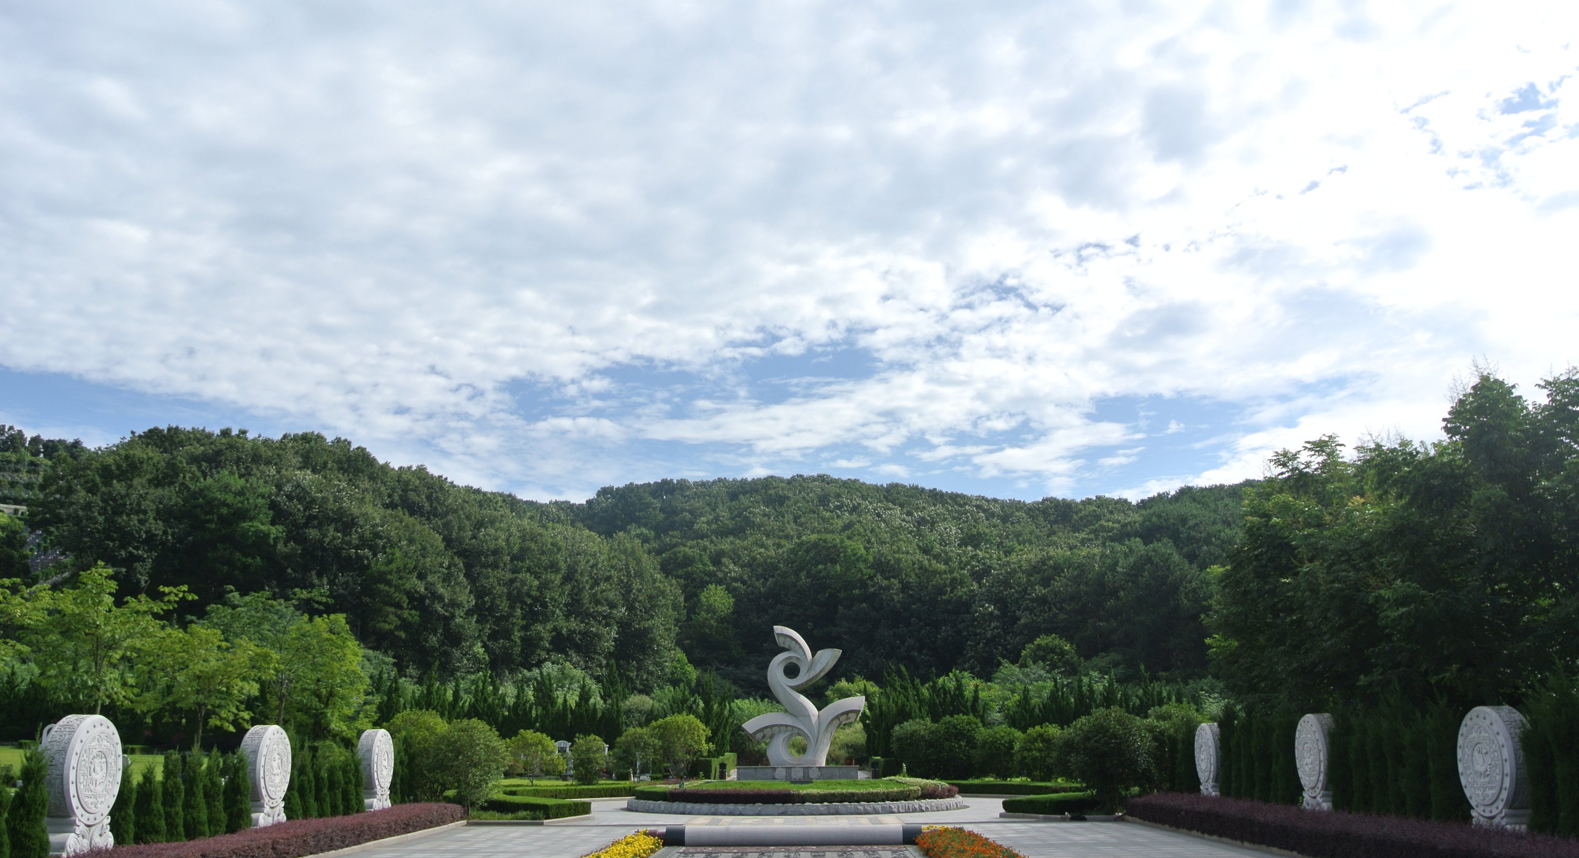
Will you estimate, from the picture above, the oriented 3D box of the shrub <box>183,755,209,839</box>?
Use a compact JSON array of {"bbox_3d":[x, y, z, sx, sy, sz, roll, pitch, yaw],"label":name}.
[{"bbox_3d":[-10.292,6.419,22.827,0.486,1.528,0.486,0,-14,0],"label":"shrub"}]

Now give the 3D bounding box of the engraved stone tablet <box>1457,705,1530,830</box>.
[{"bbox_3d":[9.363,4.700,17.115,0.480,2.110,1.420,0,-14,0],"label":"engraved stone tablet"}]

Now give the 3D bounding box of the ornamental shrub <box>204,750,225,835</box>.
[{"bbox_3d":[-9.448,6.092,21.652,0.437,1.680,0.437,-1,-14,0],"label":"ornamental shrub"}]

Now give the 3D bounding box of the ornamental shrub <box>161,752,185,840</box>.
[{"bbox_3d":[-9.298,5.706,19.923,0.380,1.560,0.380,0,-14,0],"label":"ornamental shrub"}]

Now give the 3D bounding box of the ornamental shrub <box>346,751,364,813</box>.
[{"bbox_3d":[-9.378,7.783,28.492,0.420,1.596,0.420,-1,-14,0],"label":"ornamental shrub"}]

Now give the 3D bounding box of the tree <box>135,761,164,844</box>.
[{"bbox_3d":[-9.303,5.577,19.183,0.450,1.460,0.450,0,-14,0],"label":"tree"}]

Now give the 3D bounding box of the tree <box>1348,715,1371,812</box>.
[{"bbox_3d":[10.407,6.341,24.175,0.486,2.115,0.486,0,-14,0],"label":"tree"}]

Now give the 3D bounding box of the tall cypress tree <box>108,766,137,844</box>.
[{"bbox_3d":[-9.307,5.406,18.401,0.420,1.420,0.420,0,-14,0],"label":"tall cypress tree"}]

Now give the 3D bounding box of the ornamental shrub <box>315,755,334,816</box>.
[{"bbox_3d":[-9.397,7.373,26.617,0.403,1.546,0.403,-1,-14,0],"label":"ornamental shrub"}]

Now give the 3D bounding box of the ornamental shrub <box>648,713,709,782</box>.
[{"bbox_3d":[-4.589,13.205,54.452,2.450,2.860,2.450,0,-14,0],"label":"ornamental shrub"}]

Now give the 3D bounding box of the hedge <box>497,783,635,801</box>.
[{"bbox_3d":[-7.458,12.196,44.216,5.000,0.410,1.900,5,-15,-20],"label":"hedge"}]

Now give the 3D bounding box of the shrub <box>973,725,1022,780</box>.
[{"bbox_3d":[9.385,14.560,58.950,2.176,2.601,2.176,0,-14,0],"label":"shrub"}]

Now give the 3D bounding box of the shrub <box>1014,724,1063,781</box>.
[{"bbox_3d":[11.177,14.526,58.956,2.277,2.652,2.227,0,-14,0],"label":"shrub"}]

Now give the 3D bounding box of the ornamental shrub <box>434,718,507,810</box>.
[{"bbox_3d":[-7.954,8.418,32.964,1.822,2.328,1.822,0,-14,0],"label":"ornamental shrub"}]

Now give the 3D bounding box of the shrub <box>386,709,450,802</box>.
[{"bbox_3d":[-10.279,9.115,36.339,2.024,2.672,2.024,0,-14,0],"label":"shrub"}]

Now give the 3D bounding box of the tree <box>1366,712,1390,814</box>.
[{"bbox_3d":[9.307,5.601,20.858,0.420,2.100,0.420,0,-14,0],"label":"tree"}]

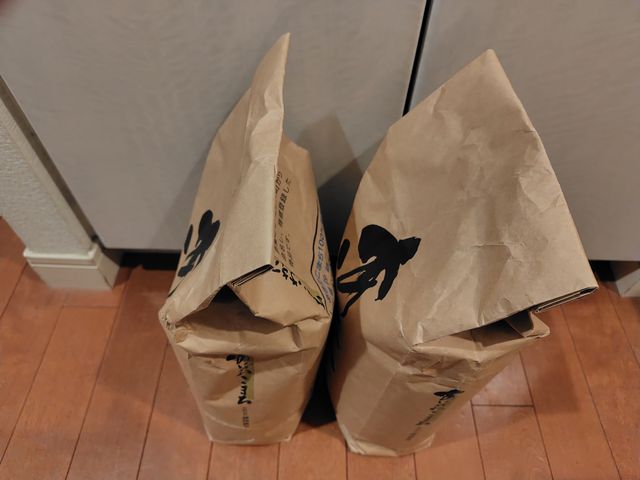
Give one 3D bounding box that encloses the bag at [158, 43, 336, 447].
[{"bbox_3d":[-0.055,0.045,0.405,0.112,0.385,0.217,2,54,-2],"label":"bag"}]

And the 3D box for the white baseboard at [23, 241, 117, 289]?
[{"bbox_3d":[-0.340,0.033,0.589,0.091,0.074,0.036,2,54,-2],"label":"white baseboard"}]

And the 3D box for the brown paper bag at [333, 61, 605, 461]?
[{"bbox_3d":[0.077,0.053,0.410,0.129,0.380,0.223,2,54,-2],"label":"brown paper bag"}]

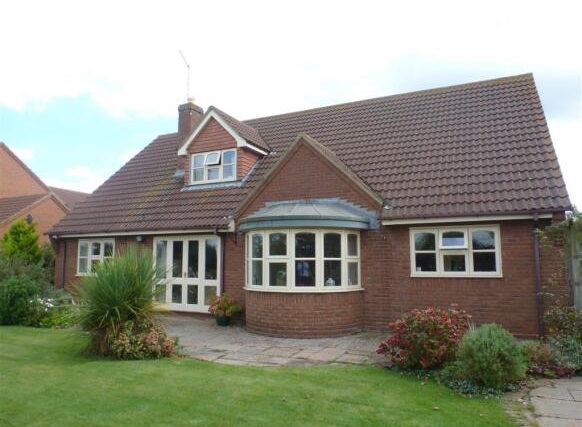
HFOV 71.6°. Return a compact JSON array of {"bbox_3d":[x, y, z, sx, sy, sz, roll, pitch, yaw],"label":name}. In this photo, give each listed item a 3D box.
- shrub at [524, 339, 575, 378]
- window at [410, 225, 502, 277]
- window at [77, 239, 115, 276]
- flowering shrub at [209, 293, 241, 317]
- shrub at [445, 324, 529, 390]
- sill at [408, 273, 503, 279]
[{"bbox_3d":[3.616,2.025,5.675,0.630,0.450,0.520,-3,-8,24],"label":"shrub"},{"bbox_3d":[3.377,0.792,8.361,1.760,1.040,0.120,-3,-8,24],"label":"window"},{"bbox_3d":[-6.075,1.369,12.609,1.600,1.100,0.110,-3,-8,24],"label":"window"},{"bbox_3d":[-1.590,2.219,9.855,0.820,0.560,0.780,0,-7,0],"label":"flowering shrub"},{"bbox_3d":[2.492,1.824,5.239,0.950,0.740,0.880,-3,-8,24],"label":"shrub"},{"bbox_3d":[3.349,1.294,8.245,1.780,0.055,0.140,-3,-8,24],"label":"sill"}]

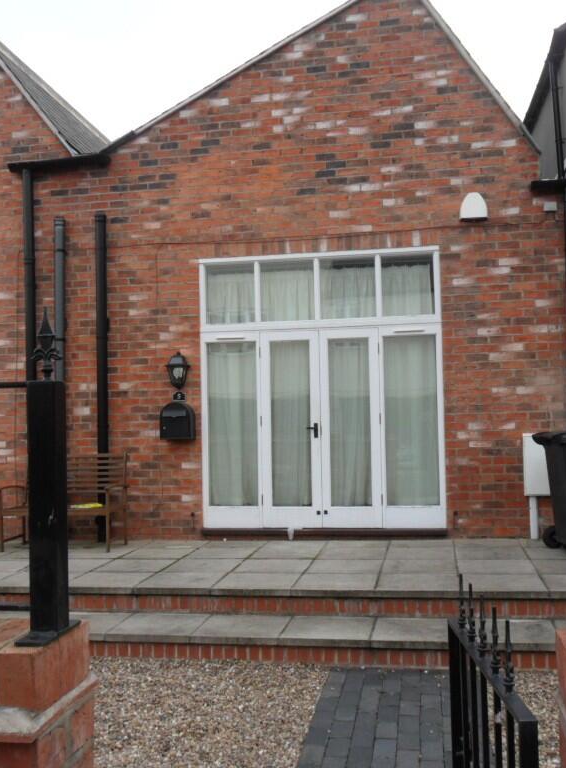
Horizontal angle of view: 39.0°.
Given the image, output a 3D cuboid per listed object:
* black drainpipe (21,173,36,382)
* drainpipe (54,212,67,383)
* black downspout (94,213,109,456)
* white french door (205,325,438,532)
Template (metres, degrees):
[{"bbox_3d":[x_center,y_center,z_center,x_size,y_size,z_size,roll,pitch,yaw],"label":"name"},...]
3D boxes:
[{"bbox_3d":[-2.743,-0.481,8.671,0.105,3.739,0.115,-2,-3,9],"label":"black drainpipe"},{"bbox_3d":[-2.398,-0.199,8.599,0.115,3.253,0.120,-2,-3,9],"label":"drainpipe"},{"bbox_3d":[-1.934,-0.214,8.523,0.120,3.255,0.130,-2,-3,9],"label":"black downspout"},{"bbox_3d":[0.387,0.444,8.185,2.490,2.060,0.100,-2,-3,9],"label":"white french door"}]

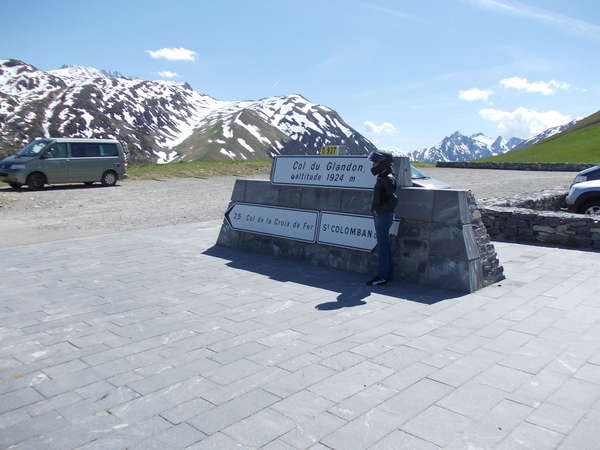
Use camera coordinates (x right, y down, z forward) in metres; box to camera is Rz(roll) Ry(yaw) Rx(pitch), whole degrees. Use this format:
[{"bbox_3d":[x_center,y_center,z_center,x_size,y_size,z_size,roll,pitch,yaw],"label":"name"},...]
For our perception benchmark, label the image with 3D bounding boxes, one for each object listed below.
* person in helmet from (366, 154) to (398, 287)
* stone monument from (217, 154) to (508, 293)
[{"bbox_3d":[1.110,-0.091,6.487,0.430,1.750,0.500,-1,8,-8],"label":"person in helmet"},{"bbox_3d":[0.619,-0.274,7.981,5.019,1.699,1.067,7,11,41],"label":"stone monument"}]

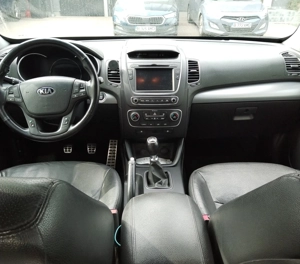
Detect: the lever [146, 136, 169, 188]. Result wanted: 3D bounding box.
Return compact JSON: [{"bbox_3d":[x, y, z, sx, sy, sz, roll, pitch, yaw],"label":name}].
[{"bbox_3d":[0.029,0.109,1.105,0.081,0.163,0.100,0,25,0],"label":"lever"}]

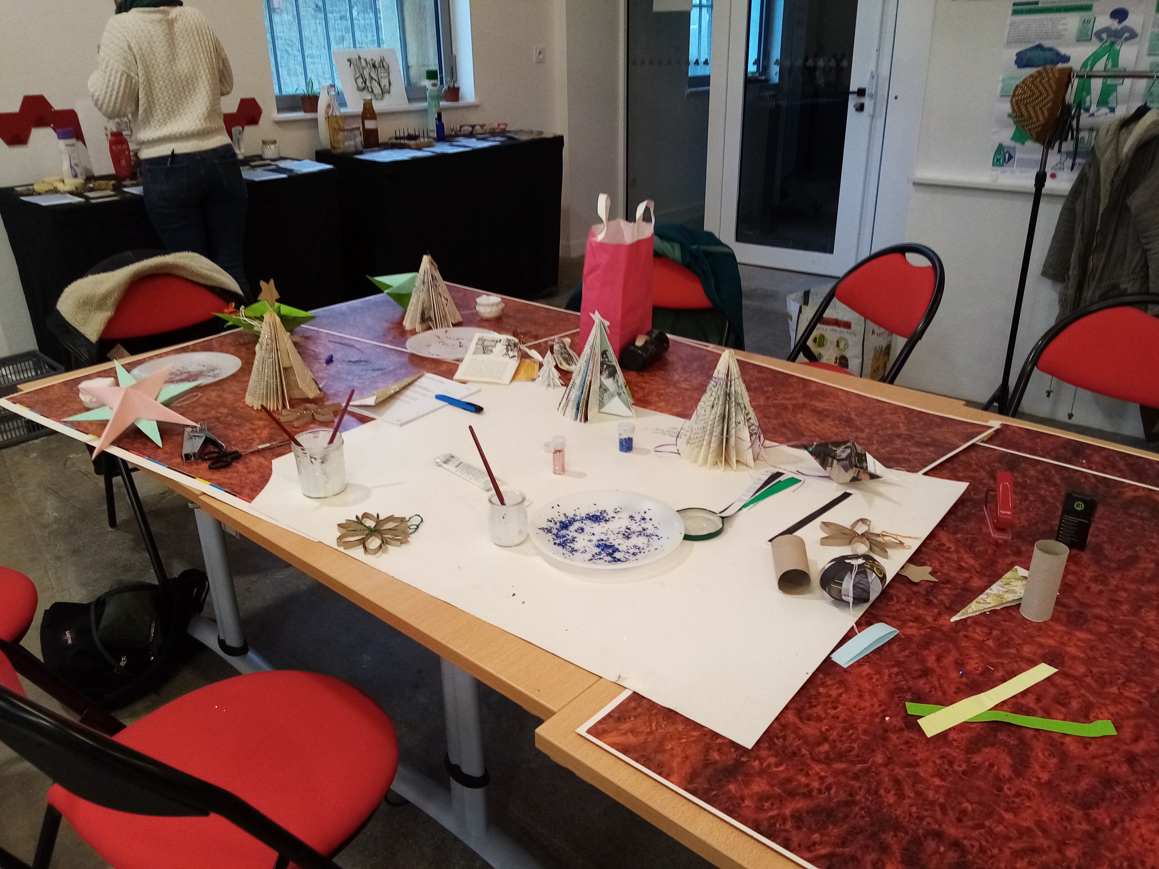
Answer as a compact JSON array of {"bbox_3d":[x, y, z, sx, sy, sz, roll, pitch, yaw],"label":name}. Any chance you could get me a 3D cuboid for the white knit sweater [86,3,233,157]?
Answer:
[{"bbox_3d":[-1.708,-1.431,3.550,0.480,0.560,0.290,-21,30,-39],"label":"white knit sweater"}]

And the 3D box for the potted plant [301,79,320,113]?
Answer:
[{"bbox_3d":[-1.395,-1.748,4.500,0.090,0.165,0.090,19,30,38],"label":"potted plant"}]

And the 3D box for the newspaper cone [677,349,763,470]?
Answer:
[{"bbox_3d":[0.250,-0.055,1.513,0.145,0.192,0.145,-1,24,0],"label":"newspaper cone"}]

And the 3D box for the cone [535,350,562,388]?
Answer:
[{"bbox_3d":[-0.067,-0.148,1.901,0.065,0.073,0.063,-2,24,-2],"label":"cone"}]

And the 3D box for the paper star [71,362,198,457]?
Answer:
[{"bbox_3d":[-0.879,-0.071,1.725,0.250,0.060,0.250,-1,50,-14],"label":"paper star"}]

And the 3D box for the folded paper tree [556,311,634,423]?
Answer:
[{"bbox_3d":[0.034,-0.141,1.702,0.155,0.203,0.150,-14,27,-27],"label":"folded paper tree"}]

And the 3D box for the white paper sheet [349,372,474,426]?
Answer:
[{"bbox_3d":[-0.352,-0.085,1.847,0.184,0.016,0.245,16,29,33],"label":"white paper sheet"}]

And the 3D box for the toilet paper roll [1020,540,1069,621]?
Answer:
[{"bbox_3d":[0.575,0.183,1.078,0.041,0.098,0.041,17,29,35],"label":"toilet paper roll"}]

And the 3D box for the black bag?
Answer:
[{"bbox_3d":[-1.122,0.478,2.155,0.350,0.210,0.280,-11,25,-23],"label":"black bag"}]

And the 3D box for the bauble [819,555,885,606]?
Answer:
[{"bbox_3d":[0.353,0.187,1.127,0.085,0.058,0.085,17,29,35],"label":"bauble"}]

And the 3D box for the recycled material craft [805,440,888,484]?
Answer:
[{"bbox_3d":[0.440,0.047,1.435,0.145,0.065,0.100,3,24,9],"label":"recycled material craft"}]

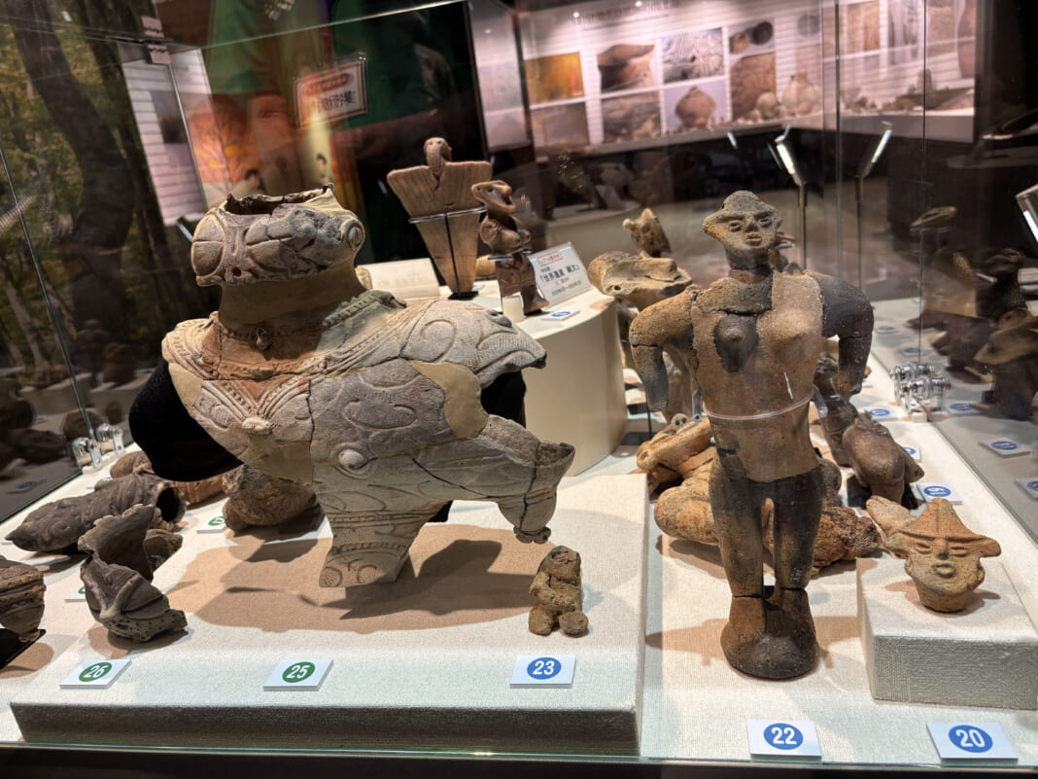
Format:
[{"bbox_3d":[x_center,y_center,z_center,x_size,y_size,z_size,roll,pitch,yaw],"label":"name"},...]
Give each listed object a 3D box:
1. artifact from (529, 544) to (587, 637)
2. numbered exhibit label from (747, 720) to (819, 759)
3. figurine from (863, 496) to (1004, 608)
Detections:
[{"bbox_3d":[0.027,0.140,0.555,0.044,0.059,0.041,-10,20,-4],"label":"artifact"},{"bbox_3d":[0.163,0.217,0.482,0.041,0.004,0.028,-4,20,12],"label":"numbered exhibit label"},{"bbox_3d":[0.266,0.104,0.501,0.079,0.071,0.065,1,22,26],"label":"figurine"}]

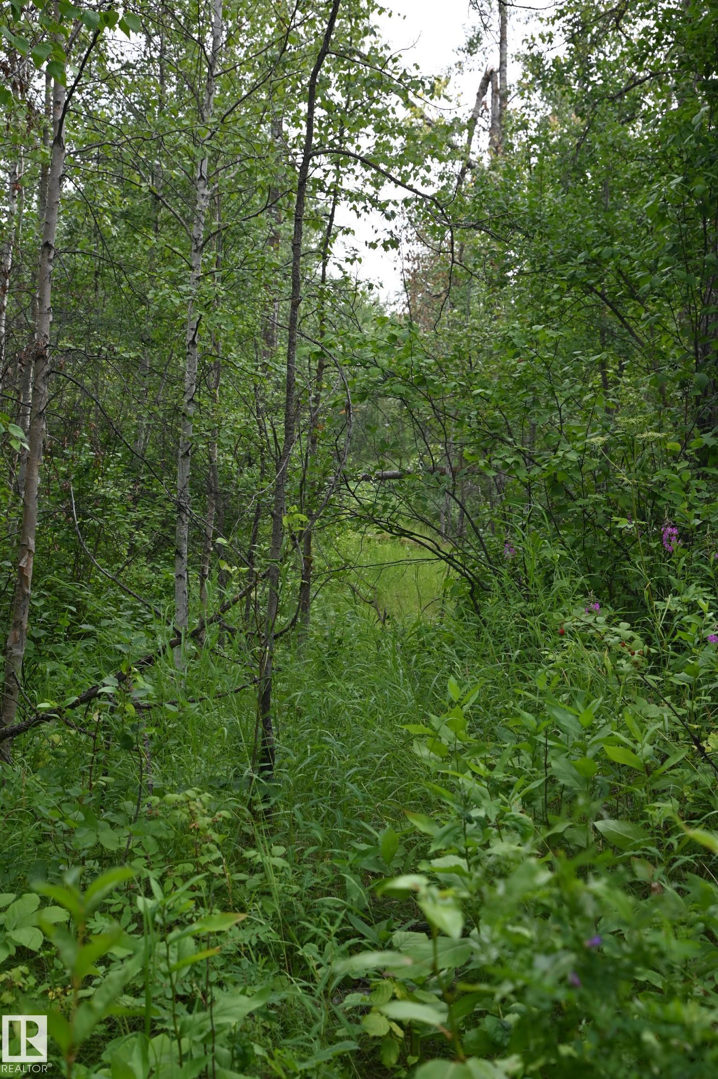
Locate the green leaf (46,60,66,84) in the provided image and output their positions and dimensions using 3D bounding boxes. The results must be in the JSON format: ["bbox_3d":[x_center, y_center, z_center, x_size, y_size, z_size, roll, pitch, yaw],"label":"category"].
[{"bbox_3d":[-0.748,-1.154,3.700,0.050,0.060,0.025,0,3,0],"label":"green leaf"}]

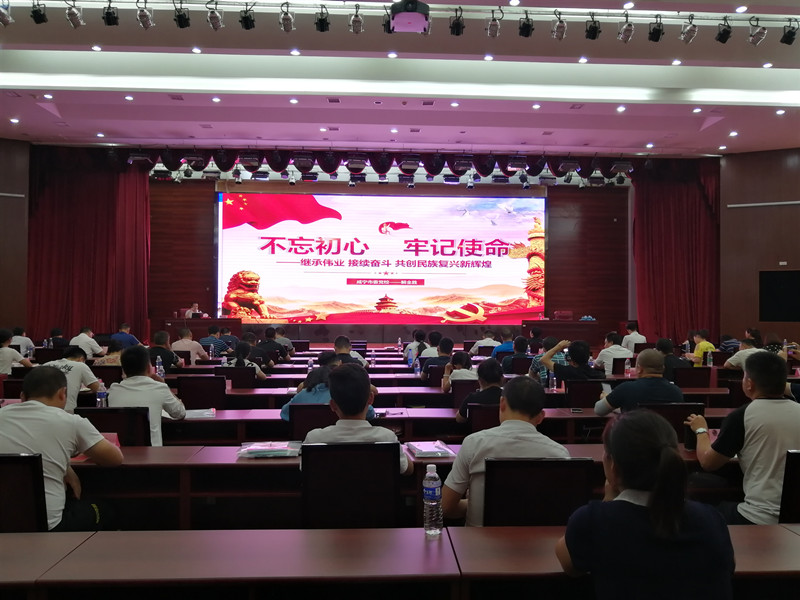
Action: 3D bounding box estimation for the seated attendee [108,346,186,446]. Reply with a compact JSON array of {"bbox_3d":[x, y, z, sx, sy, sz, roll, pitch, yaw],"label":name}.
[{"bbox_3d":[-1.685,0.931,4.097,0.530,1.270,0.750,0,-1,1],"label":"seated attendee"}]

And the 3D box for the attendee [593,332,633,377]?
[{"bbox_3d":[2.755,1.031,8.068,0.530,1.250,0.750,1,-1,-14],"label":"attendee"}]

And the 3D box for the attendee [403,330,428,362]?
[{"bbox_3d":[0.274,1.092,9.773,0.460,1.226,0.750,0,-1,0],"label":"attendee"}]

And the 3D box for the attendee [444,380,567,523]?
[{"bbox_3d":[0.490,0.963,2.950,0.560,1.218,0.720,0,-1,-3],"label":"attendee"}]

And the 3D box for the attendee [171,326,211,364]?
[{"bbox_3d":[-3.084,1.025,9.149,0.540,1.240,0.750,0,-1,0],"label":"attendee"}]

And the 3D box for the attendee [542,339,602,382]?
[{"bbox_3d":[1.596,1.009,5.789,0.580,1.263,0.720,0,-1,-3],"label":"attendee"}]

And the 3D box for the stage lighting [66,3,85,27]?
[{"bbox_3d":[-4.182,-3.662,8.018,0.190,0.310,0.230,0,-1,-2],"label":"stage lighting"}]

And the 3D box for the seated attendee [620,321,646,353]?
[{"bbox_3d":[4.748,1.109,12.661,0.530,1.324,0.750,0,-1,-8],"label":"seated attendee"}]

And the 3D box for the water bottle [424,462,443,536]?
[{"bbox_3d":[0.112,0.684,2.144,0.064,0.226,0.064,0,-1,-2],"label":"water bottle"}]

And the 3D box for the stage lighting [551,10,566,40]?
[{"bbox_3d":[2.106,-3.630,8.266,0.190,0.310,0.230,0,-1,-2],"label":"stage lighting"}]

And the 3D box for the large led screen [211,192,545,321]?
[{"bbox_3d":[-0.471,-1.175,18.397,9.625,3.798,0.160,0,-1,-2],"label":"large led screen"}]

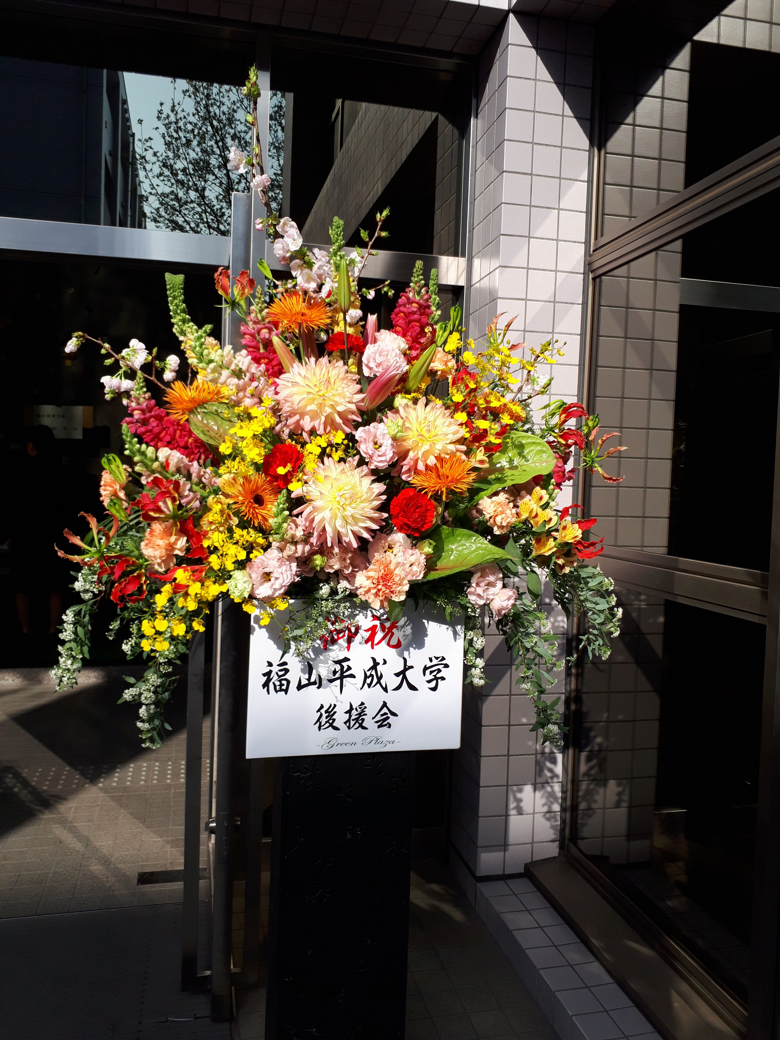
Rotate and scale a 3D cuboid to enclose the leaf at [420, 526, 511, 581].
[{"bbox_3d":[0.137,0.064,1.460,0.165,0.110,0.045,2,-37,-6],"label":"leaf"}]

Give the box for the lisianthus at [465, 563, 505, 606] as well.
[{"bbox_3d":[0.171,0.117,1.455,0.070,0.076,0.058,2,0,-3],"label":"lisianthus"}]

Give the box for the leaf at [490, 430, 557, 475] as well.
[{"bbox_3d":[0.233,-0.118,1.420,0.120,0.035,0.085,-5,45,-1],"label":"leaf"}]

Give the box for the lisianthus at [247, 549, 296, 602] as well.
[{"bbox_3d":[-0.201,0.094,1.375,0.082,0.087,0.058,2,-9,2],"label":"lisianthus"}]

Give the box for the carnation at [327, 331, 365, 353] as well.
[{"bbox_3d":[-0.085,-0.343,1.560,0.076,0.048,0.070,2,2,-2],"label":"carnation"}]

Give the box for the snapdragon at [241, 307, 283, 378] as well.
[{"bbox_3d":[-0.246,-0.341,1.560,0.078,0.138,0.070,-7,2,5],"label":"snapdragon"}]

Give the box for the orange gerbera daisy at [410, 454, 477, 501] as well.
[{"bbox_3d":[0.089,-0.071,1.360,0.111,0.042,0.108,2,45,-2],"label":"orange gerbera daisy"}]

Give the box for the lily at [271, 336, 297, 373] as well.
[{"bbox_3d":[-0.183,-0.286,1.440,0.028,0.085,0.028,-27,0,0],"label":"lily"}]

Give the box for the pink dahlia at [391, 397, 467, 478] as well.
[{"bbox_3d":[0.071,-0.149,1.500,0.150,0.152,0.090,1,-18,-12],"label":"pink dahlia"}]

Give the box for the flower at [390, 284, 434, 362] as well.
[{"bbox_3d":[0.037,-0.330,1.360,0.071,0.131,0.066,2,2,-6],"label":"flower"}]

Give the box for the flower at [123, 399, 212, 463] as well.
[{"bbox_3d":[-0.392,-0.157,1.430,0.165,0.068,0.068,36,-5,0],"label":"flower"}]

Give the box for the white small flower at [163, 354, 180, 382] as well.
[{"bbox_3d":[-0.353,-0.245,1.310,0.028,0.046,0.029,2,2,11],"label":"white small flower"}]

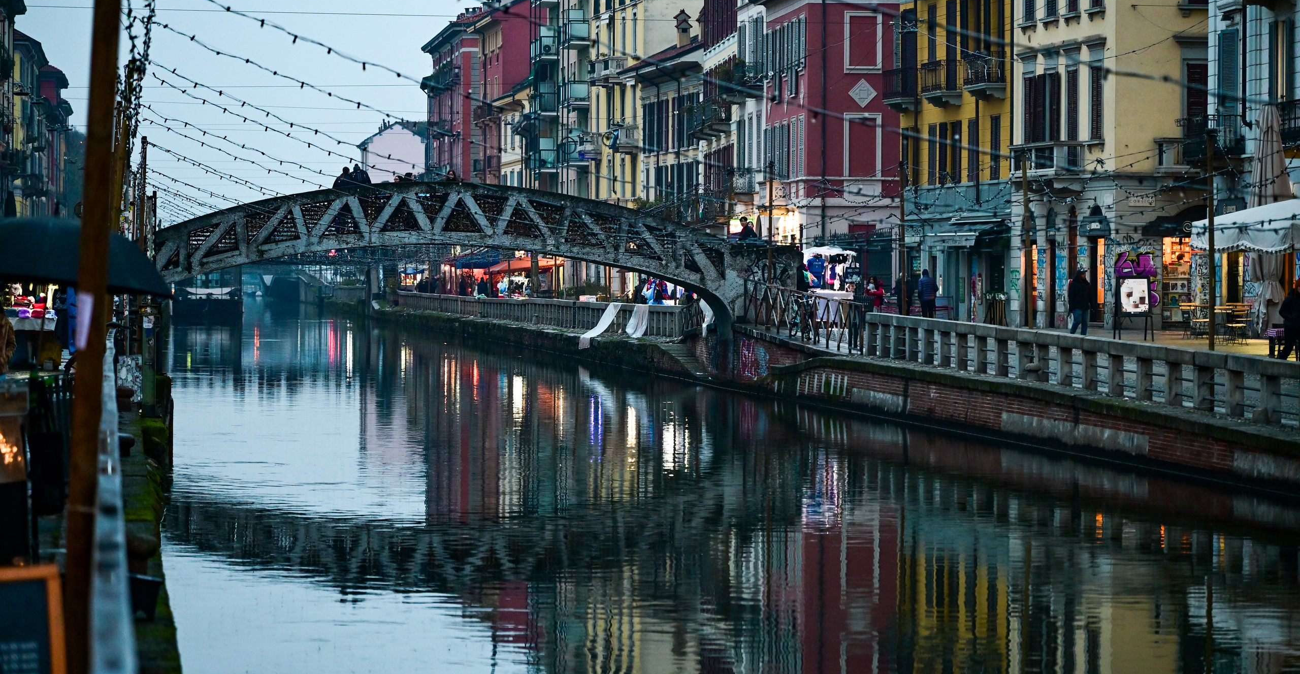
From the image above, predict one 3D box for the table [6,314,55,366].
[{"bbox_3d":[-10.212,0.050,70.900,1.050,0.860,0.850,0,1,-7],"label":"table"}]

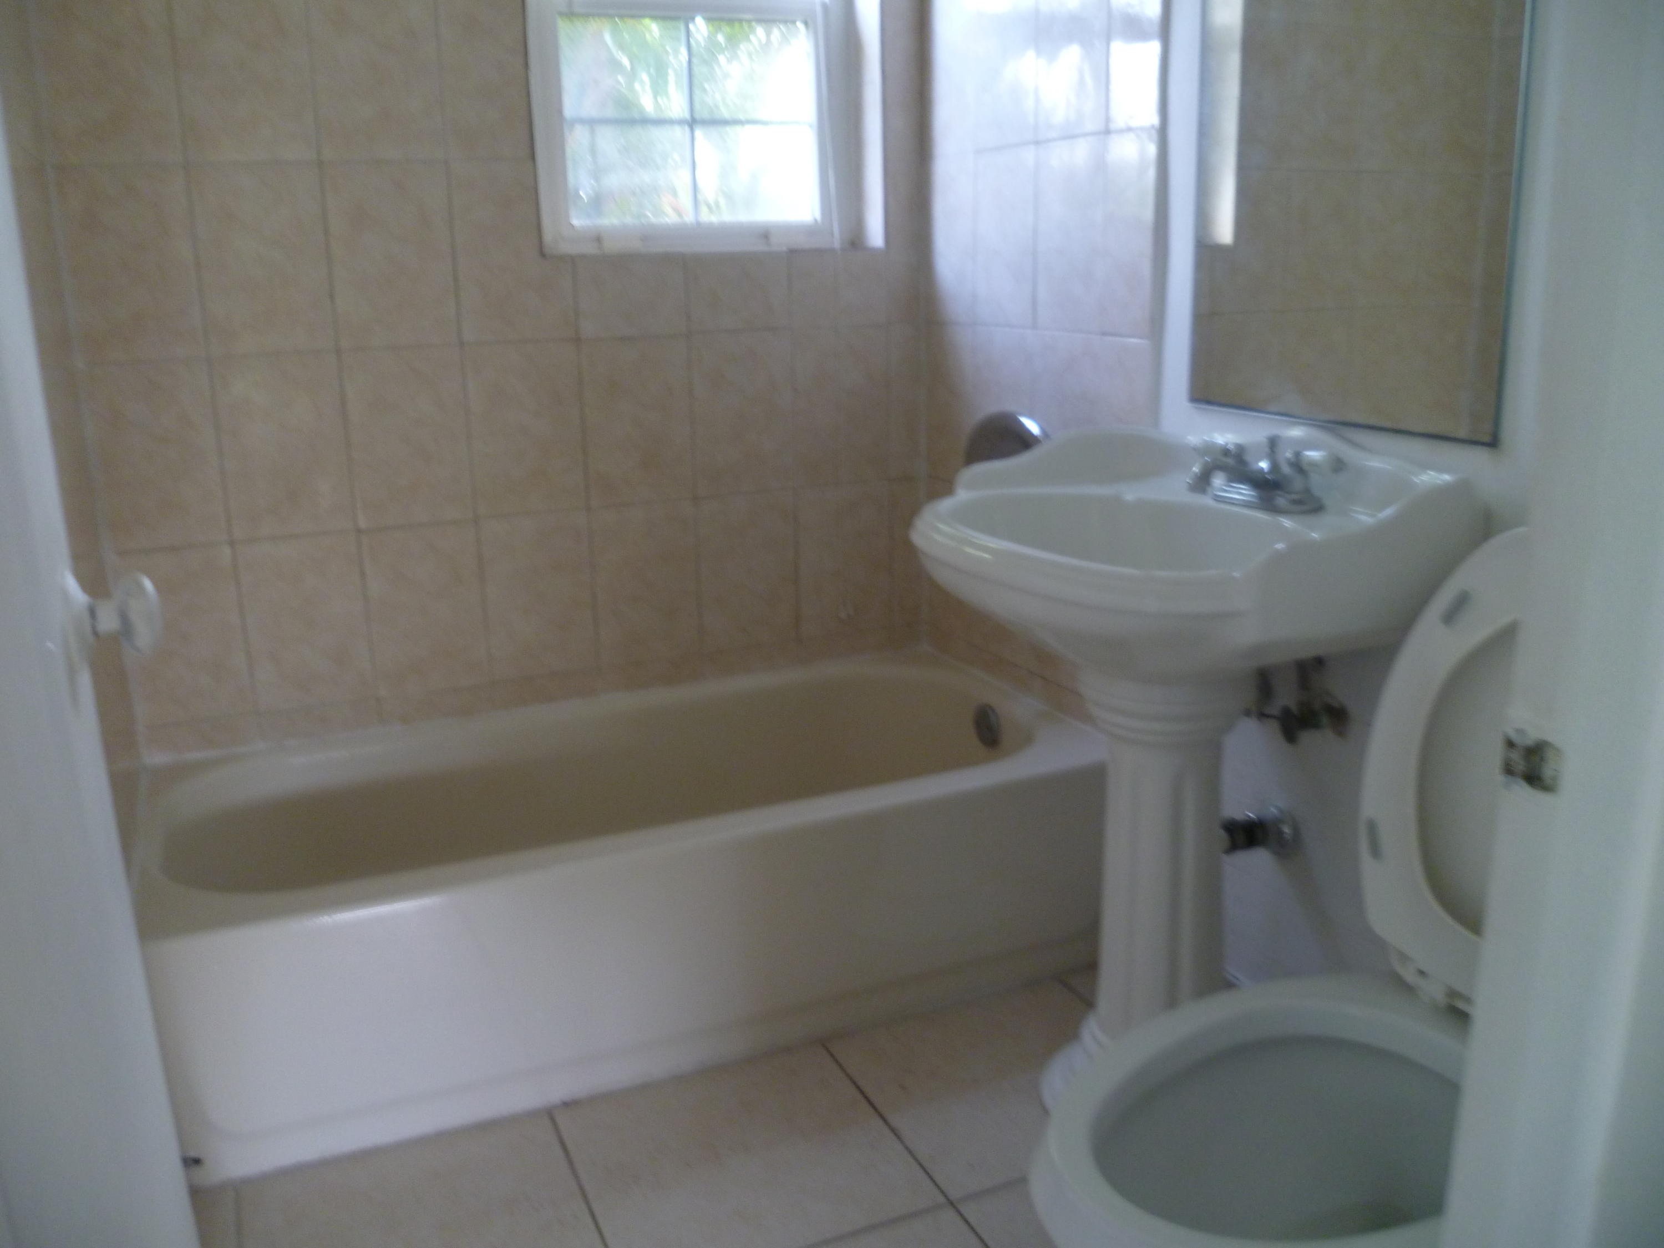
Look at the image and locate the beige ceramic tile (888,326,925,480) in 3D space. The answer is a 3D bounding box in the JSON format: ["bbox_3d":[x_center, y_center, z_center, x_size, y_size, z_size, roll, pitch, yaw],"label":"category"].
[{"bbox_3d":[0.147,-0.436,2.653,0.074,0.302,0.010,-8,16,-22],"label":"beige ceramic tile"}]

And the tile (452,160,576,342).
[{"bbox_3d":[-0.535,-0.625,2.265,0.198,0.298,0.010,-8,16,-22],"label":"tile"}]

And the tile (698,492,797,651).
[{"bbox_3d":[-0.164,-0.103,2.657,0.202,0.304,0.010,-7,15,-22],"label":"tile"}]

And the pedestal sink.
[{"bbox_3d":[0.374,0.233,1.712,0.507,0.925,0.590,-8,16,-22],"label":"pedestal sink"}]

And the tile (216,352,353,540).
[{"bbox_3d":[-0.899,-0.292,2.214,0.201,0.302,0.010,-8,16,-22],"label":"tile"}]

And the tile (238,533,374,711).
[{"bbox_3d":[-0.885,-0.002,2.271,0.198,0.298,0.010,-8,16,-22],"label":"tile"}]

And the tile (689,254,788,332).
[{"bbox_3d":[-0.170,-0.601,2.434,0.198,0.141,0.010,-8,16,-22],"label":"tile"}]

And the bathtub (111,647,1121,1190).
[{"bbox_3d":[-0.335,0.398,2.286,1.507,0.359,0.758,-7,15,-22],"label":"bathtub"}]

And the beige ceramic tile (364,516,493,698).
[{"bbox_3d":[-0.728,-0.030,2.431,0.202,0.304,0.010,-7,15,-22],"label":"beige ceramic tile"}]

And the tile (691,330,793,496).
[{"bbox_3d":[-0.166,-0.389,2.491,0.198,0.298,0.010,-8,16,-22],"label":"tile"}]

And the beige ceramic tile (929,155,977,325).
[{"bbox_3d":[0.221,-0.707,2.496,0.010,0.302,0.200,-8,16,-22],"label":"beige ceramic tile"}]

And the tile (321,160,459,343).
[{"bbox_3d":[-0.745,-0.623,2.281,0.202,0.304,0.010,-7,15,-22],"label":"tile"}]

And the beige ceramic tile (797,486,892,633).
[{"bbox_3d":[0.025,-0.124,2.644,0.198,0.298,0.010,-8,16,-22],"label":"beige ceramic tile"}]

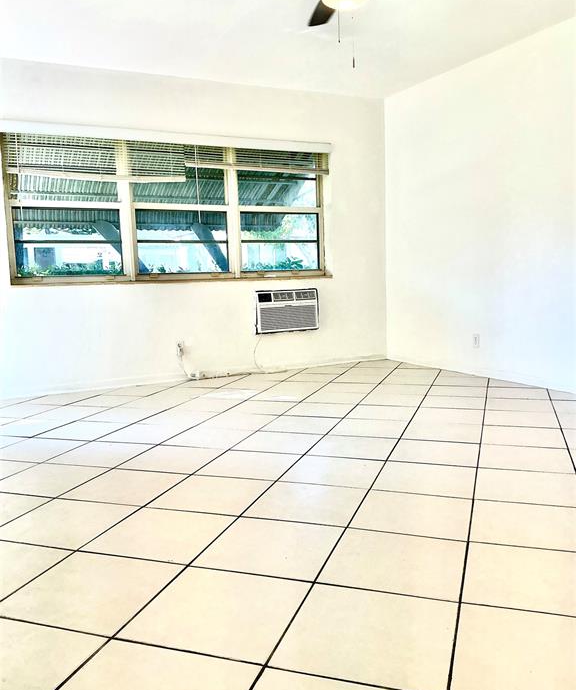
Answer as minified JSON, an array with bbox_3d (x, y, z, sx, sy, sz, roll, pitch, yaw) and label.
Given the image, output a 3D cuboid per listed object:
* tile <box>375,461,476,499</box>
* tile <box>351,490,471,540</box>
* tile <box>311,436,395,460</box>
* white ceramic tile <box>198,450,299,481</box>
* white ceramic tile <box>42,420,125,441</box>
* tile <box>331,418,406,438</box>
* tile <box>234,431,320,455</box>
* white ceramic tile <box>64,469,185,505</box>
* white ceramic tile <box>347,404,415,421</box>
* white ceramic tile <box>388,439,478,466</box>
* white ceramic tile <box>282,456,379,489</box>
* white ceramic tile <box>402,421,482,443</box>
[{"bbox_3d":[0.586,0.566,2.615,0.396,0.012,0.396,0,6,19],"label":"tile"},{"bbox_3d":[0.458,0.610,2.239,0.396,0.012,0.396,0,6,19],"label":"tile"},{"bbox_3d":[0.341,0.533,3.191,0.400,0.015,0.400,0,6,19],"label":"tile"},{"bbox_3d":[-0.172,0.560,2.871,0.396,0.012,0.396,0,6,19],"label":"white ceramic tile"},{"bbox_3d":[-1.182,0.506,3.631,0.396,0.012,0.396,0,6,19],"label":"white ceramic tile"},{"bbox_3d":[0.461,0.476,3.496,0.396,0.012,0.396,0,6,19],"label":"tile"},{"bbox_3d":[-0.045,0.516,3.247,0.396,0.012,0.396,0,6,19],"label":"tile"},{"bbox_3d":[-0.679,0.600,2.622,0.396,0.012,0.396,0,6,19],"label":"white ceramic tile"},{"bbox_3d":[0.603,0.445,3.959,0.400,0.015,0.400,0,6,19],"label":"white ceramic tile"},{"bbox_3d":[0.713,0.523,2.992,0.396,0.012,0.396,0,6,19],"label":"white ceramic tile"},{"bbox_3d":[0.210,0.577,2.807,0.400,0.015,0.400,0,6,19],"label":"white ceramic tile"},{"bbox_3d":[0.858,0.491,3.443,0.400,0.015,0.400,0,6,19],"label":"white ceramic tile"}]

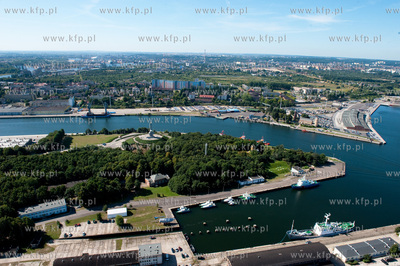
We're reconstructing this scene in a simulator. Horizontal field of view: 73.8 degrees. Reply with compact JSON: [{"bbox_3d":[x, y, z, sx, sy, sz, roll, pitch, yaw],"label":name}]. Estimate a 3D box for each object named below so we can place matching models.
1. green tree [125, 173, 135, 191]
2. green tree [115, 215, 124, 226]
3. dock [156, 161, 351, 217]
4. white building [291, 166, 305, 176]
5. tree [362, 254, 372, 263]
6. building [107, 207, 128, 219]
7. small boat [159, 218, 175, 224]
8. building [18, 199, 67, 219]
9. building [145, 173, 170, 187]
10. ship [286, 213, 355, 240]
[{"bbox_3d":[-83.499,57.576,314.728,9.000,16.000,9.000,1,17,0],"label":"green tree"},{"bbox_3d":[-75.194,80.992,248.632,7.800,10.300,7.800,1,17,0],"label":"green tree"},{"bbox_3d":[86.403,63.099,337.351,284.000,3.500,50.000,-6,18,-22],"label":"dock"},{"bbox_3d":[133.544,52.744,362.662,13.000,6.500,9.500,-8,19,-28],"label":"white building"},{"bbox_3d":[117.650,88.255,186.893,5.700,6.000,5.700,1,17,0],"label":"tree"},{"bbox_3d":[-81.346,78.819,263.812,18.400,5.300,8.500,-4,18,-17],"label":"building"},{"bbox_3d":[-27.569,74.445,224.600,13.300,3.800,3.900,-2,17,-11],"label":"small boat"},{"bbox_3d":[-153.567,76.054,261.559,40.000,8.800,11.500,-8,19,-27],"label":"building"},{"bbox_3d":[-45.661,50.546,294.111,22.500,9.300,15.000,-6,18,-24],"label":"building"},{"bbox_3d":[109.775,83.708,242.767,62.500,21.500,11.000,-2,17,-11],"label":"ship"}]

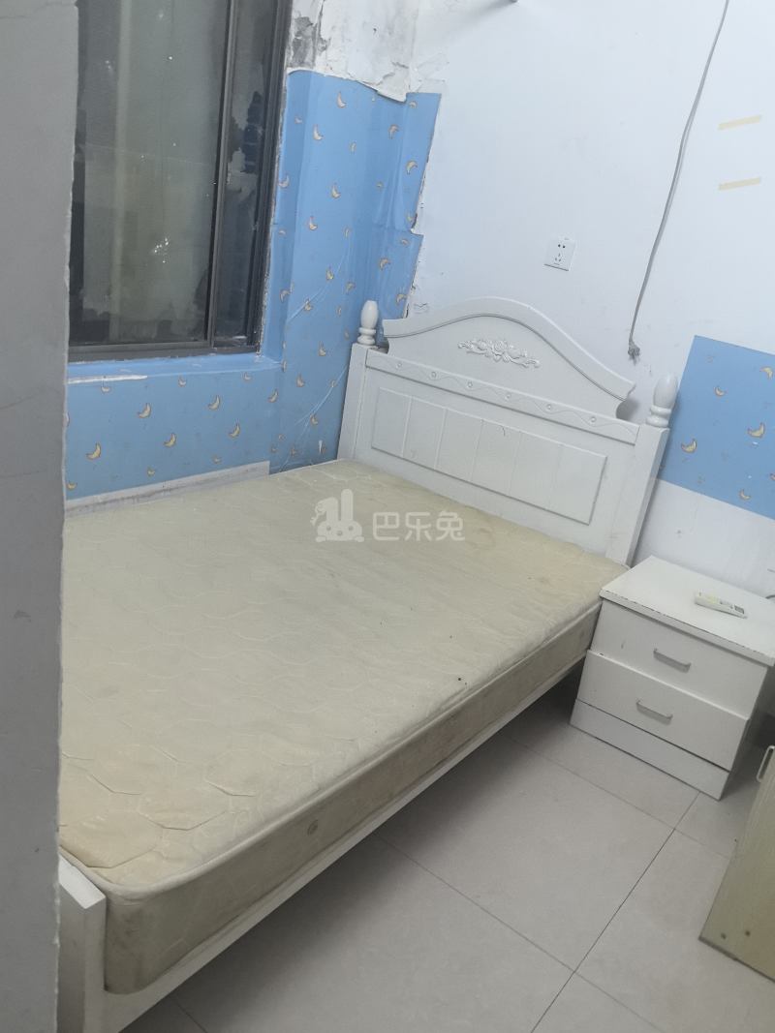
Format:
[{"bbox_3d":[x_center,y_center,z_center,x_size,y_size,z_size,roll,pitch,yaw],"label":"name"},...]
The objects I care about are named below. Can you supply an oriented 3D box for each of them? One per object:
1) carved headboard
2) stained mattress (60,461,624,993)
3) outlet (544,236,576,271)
[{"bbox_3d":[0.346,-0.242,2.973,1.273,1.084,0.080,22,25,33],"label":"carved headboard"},{"bbox_3d":[-0.304,0.244,2.264,1.327,0.180,1.984,22,25,33],"label":"stained mattress"},{"bbox_3d":[0.557,-0.846,2.596,0.089,0.087,0.012,23,25,33],"label":"outlet"}]

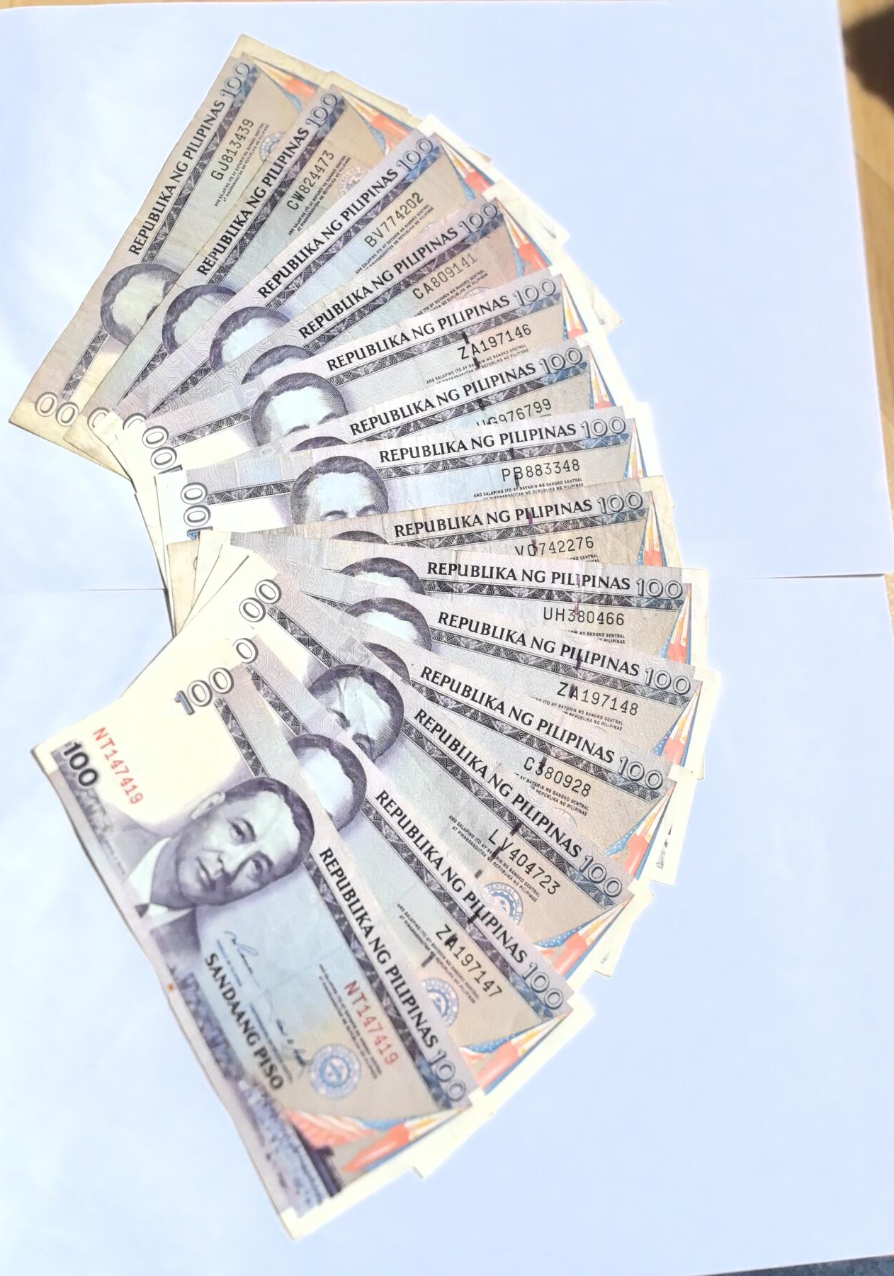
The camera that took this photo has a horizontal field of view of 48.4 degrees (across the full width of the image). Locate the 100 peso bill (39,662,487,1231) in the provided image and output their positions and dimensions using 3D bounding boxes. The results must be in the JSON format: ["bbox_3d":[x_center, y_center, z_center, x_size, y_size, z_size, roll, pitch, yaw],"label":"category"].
[{"bbox_3d":[-0.056,0.085,0.293,0.066,0.003,0.160,-31,81,-6],"label":"100 peso bill"}]

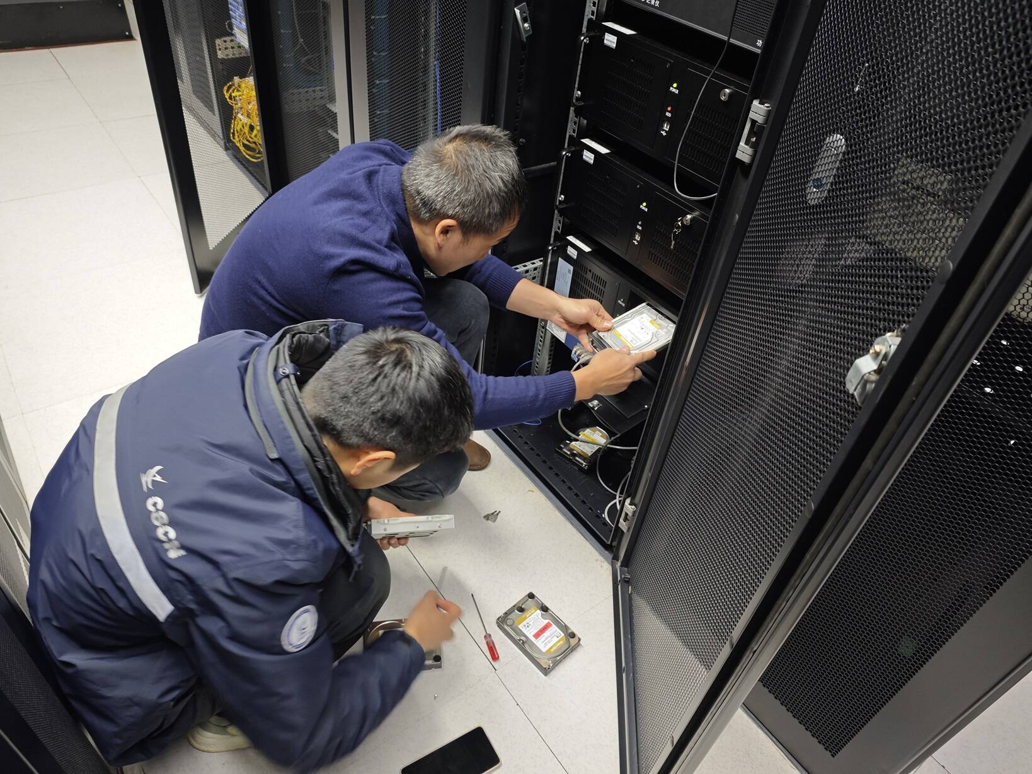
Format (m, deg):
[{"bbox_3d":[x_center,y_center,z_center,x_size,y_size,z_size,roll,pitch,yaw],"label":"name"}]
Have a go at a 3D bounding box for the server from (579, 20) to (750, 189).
[{"bbox_3d":[0.446,-0.570,1.331,0.500,0.177,0.482,-23,49,-30],"label":"server"}]

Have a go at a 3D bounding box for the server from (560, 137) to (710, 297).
[{"bbox_3d":[0.424,-0.401,1.479,0.500,0.177,0.482,-23,49,-30],"label":"server"}]

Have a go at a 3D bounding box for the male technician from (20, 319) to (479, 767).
[{"bbox_3d":[-0.379,0.251,1.038,0.630,0.790,0.570,-9,44,-18],"label":"male technician"}]

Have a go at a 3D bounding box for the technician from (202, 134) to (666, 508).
[{"bbox_3d":[-0.196,-0.079,1.388,0.840,0.860,0.460,0,42,-9],"label":"technician"}]

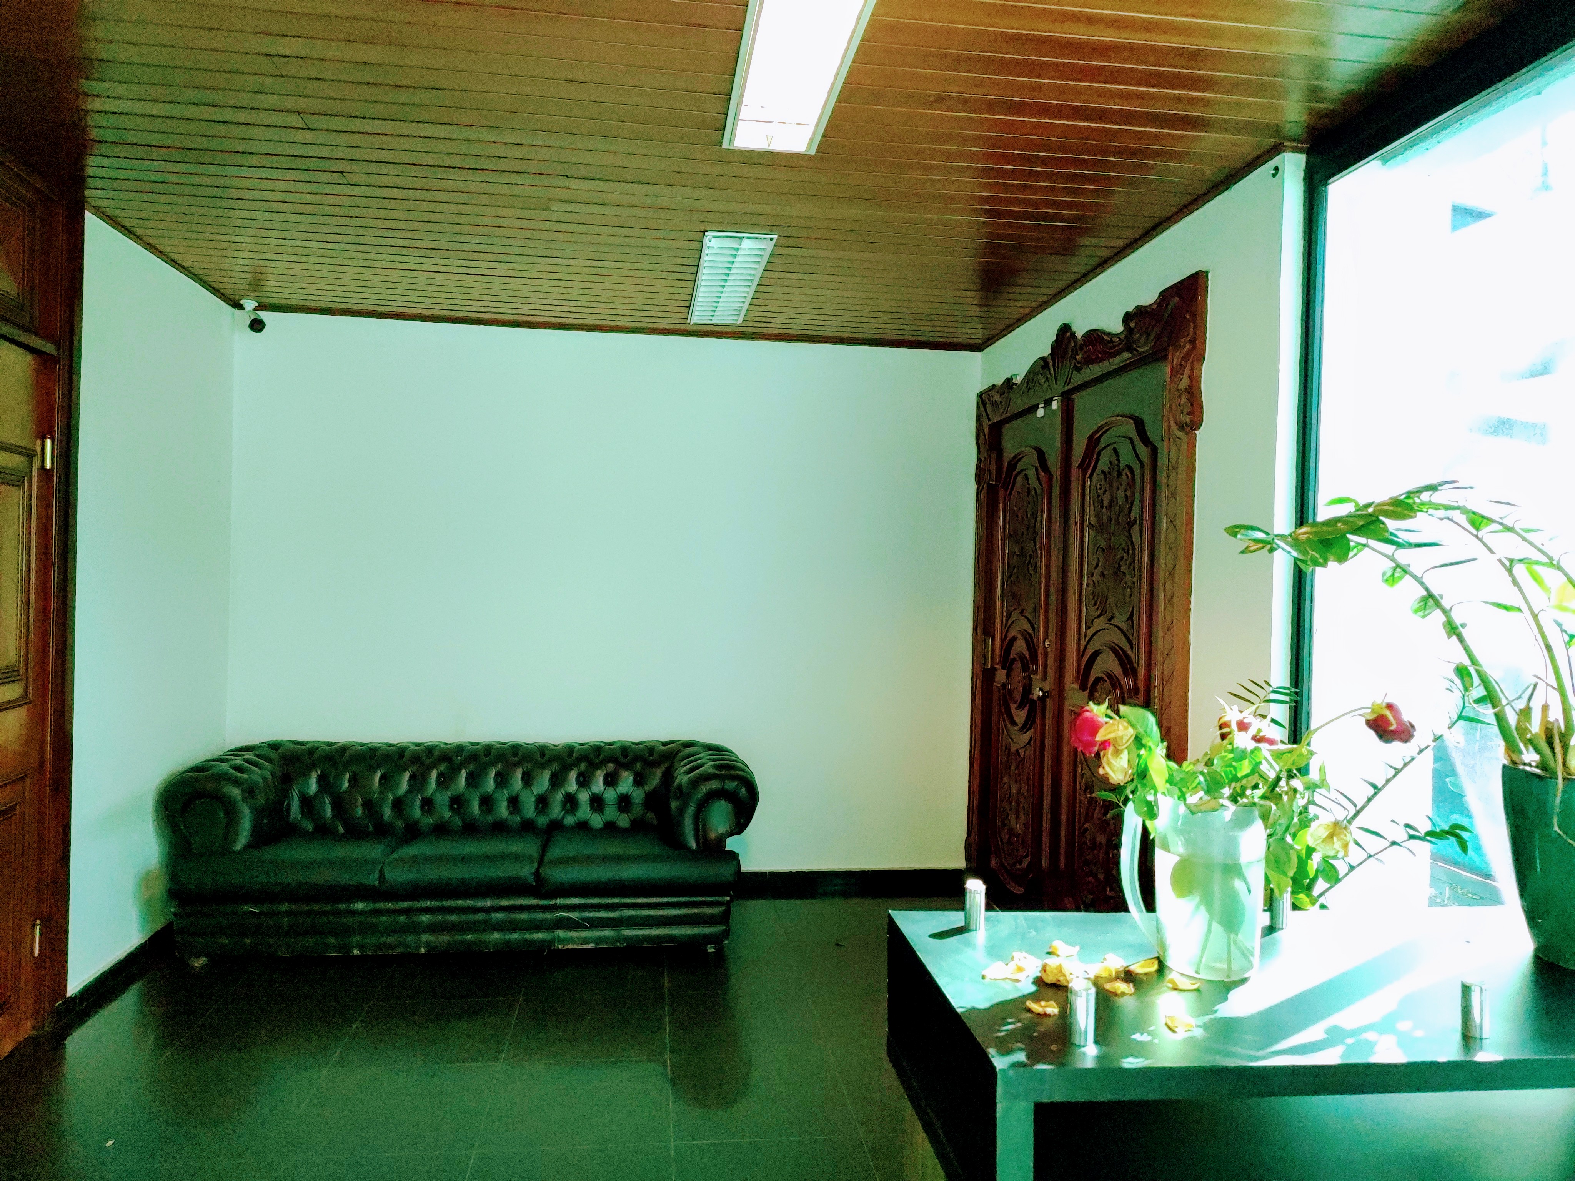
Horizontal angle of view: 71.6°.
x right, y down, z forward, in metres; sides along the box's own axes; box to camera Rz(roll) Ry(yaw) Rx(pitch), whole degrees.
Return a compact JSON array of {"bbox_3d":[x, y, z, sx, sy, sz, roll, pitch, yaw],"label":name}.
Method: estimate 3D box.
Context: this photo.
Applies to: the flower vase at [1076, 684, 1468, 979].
[{"bbox_3d":[0.663,0.330,1.532,0.515,0.375,0.307,1,1,-7],"label":"flower vase"}]

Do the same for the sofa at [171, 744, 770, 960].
[{"bbox_3d":[-1.236,1.009,4.398,2.178,0.759,0.854,1,1,-7],"label":"sofa"}]

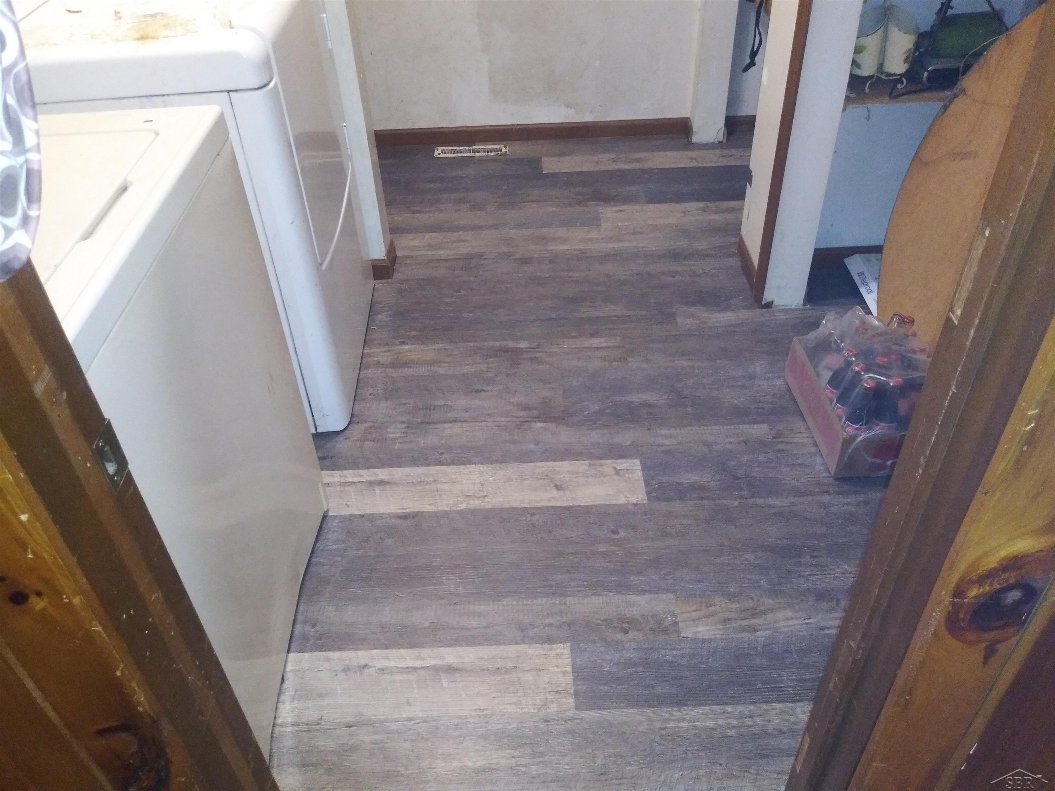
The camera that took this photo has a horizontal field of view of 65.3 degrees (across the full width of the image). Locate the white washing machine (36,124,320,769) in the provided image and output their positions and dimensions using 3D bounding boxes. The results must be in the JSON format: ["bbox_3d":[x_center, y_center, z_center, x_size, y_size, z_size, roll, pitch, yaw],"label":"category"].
[{"bbox_3d":[-0.790,0.132,1.304,0.675,0.947,0.695,-3,40,-1],"label":"white washing machine"}]

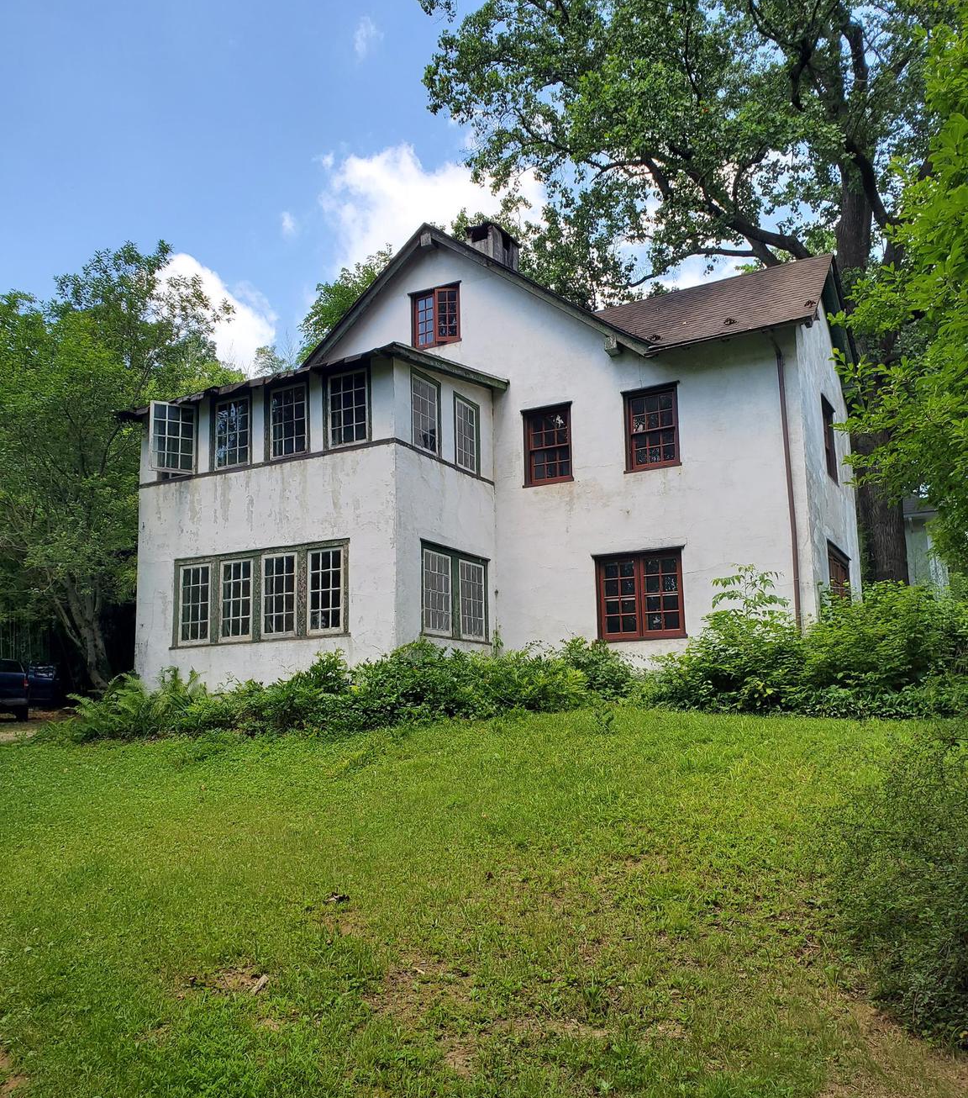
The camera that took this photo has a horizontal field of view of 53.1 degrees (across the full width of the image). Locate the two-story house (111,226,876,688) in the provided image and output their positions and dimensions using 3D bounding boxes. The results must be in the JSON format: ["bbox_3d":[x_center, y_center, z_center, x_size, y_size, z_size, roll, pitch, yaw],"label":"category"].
[{"bbox_3d":[0.556,-2.011,18.077,11.320,10.190,8.910,-7,-11,28],"label":"two-story house"}]

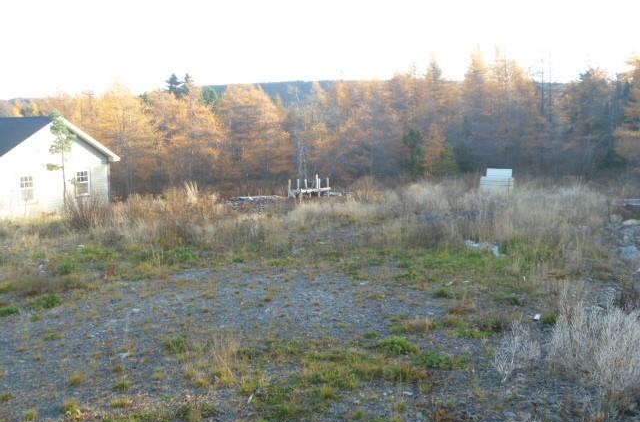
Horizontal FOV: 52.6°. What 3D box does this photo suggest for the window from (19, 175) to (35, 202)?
[{"bbox_3d":[-14.968,-1.132,33.000,0.140,1.330,0.860,4,8,33],"label":"window"}]

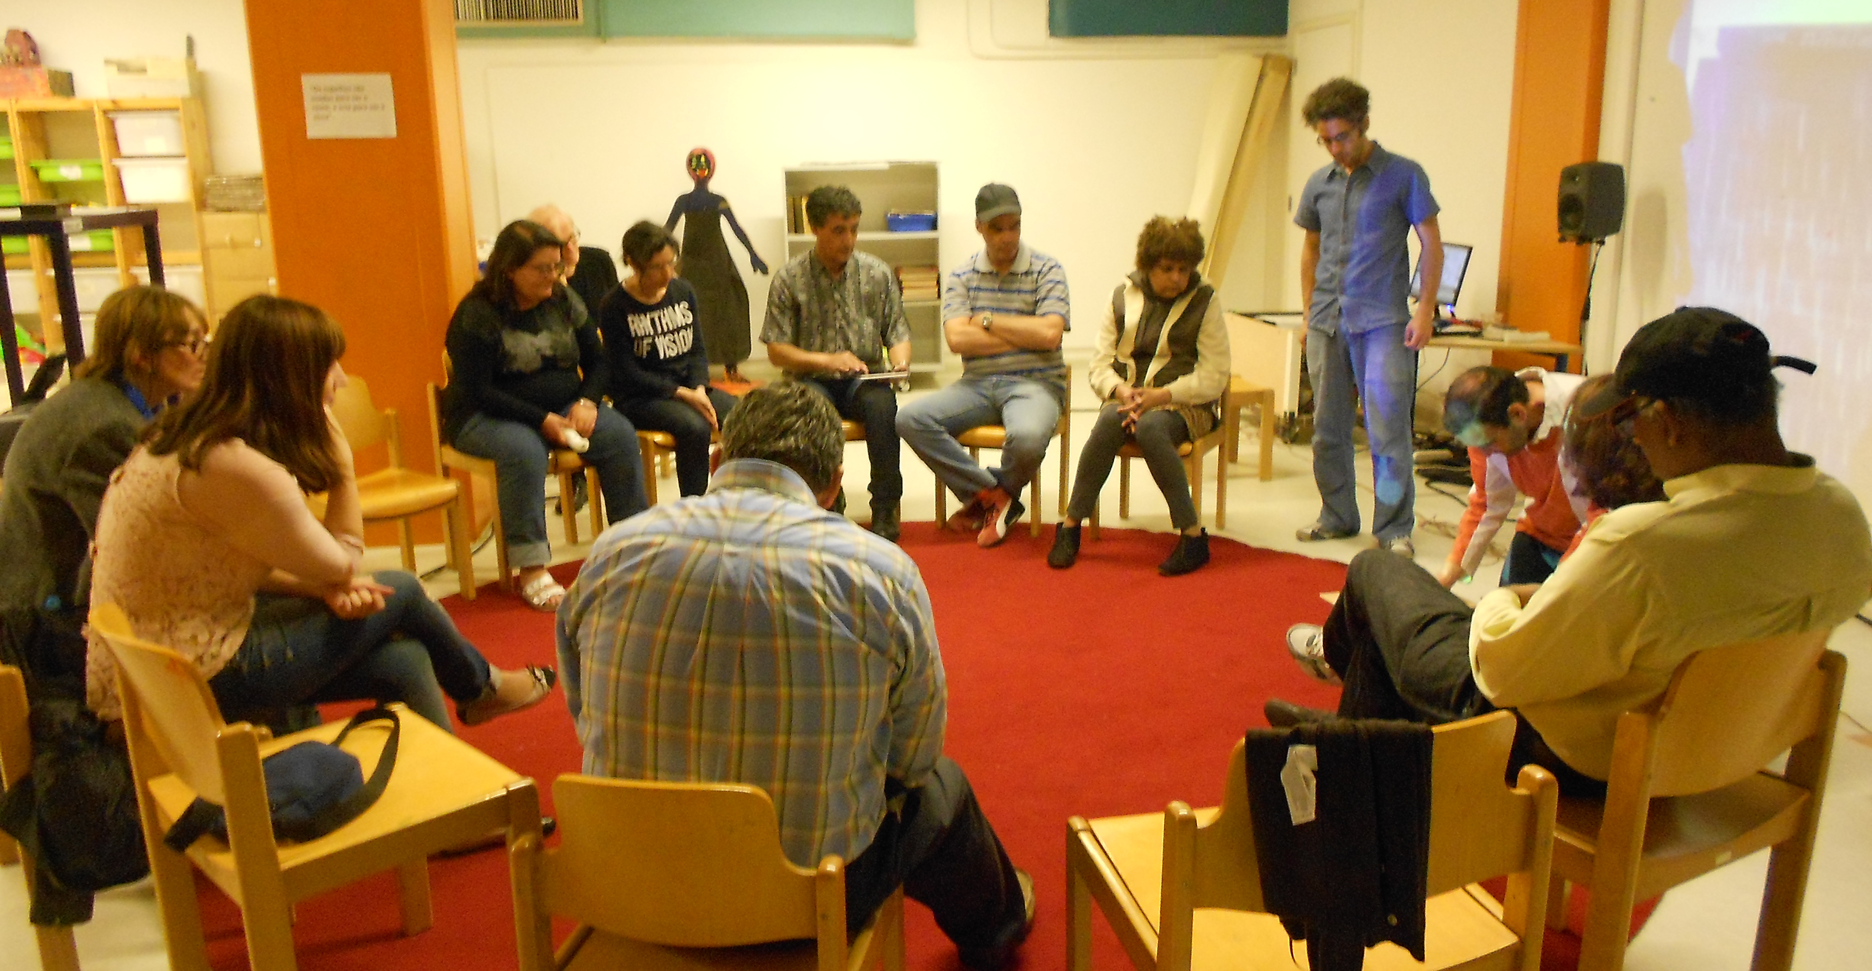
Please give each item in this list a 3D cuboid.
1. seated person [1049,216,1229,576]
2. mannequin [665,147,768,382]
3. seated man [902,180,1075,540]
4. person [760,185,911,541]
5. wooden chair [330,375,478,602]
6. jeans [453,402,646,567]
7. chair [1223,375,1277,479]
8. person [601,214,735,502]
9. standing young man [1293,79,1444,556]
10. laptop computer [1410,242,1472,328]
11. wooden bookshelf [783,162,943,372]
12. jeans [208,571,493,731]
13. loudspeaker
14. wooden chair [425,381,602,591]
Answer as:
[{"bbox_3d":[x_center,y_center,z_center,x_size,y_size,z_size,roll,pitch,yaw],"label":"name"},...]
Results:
[{"bbox_3d":[0.803,-0.396,5.433,0.580,1.280,0.820,5,13,26],"label":"seated person"},{"bbox_3d":[-1.609,-1.558,9.882,0.800,1.630,0.250,-2,12,-6],"label":"mannequin"},{"bbox_3d":[0.208,-0.476,5.423,0.580,1.340,0.700,3,14,16],"label":"seated man"},{"bbox_3d":[-0.430,-0.521,5.934,0.600,1.370,0.740,-2,12,-7],"label":"person"},{"bbox_3d":[-1.980,0.028,4.907,0.510,0.760,0.480,8,15,39],"label":"wooden chair"},{"bbox_3d":[-1.441,-0.028,5.234,0.670,0.560,0.600,10,16,44],"label":"jeans"},{"bbox_3d":[1.220,-0.398,6.220,0.430,0.697,0.421,-2,13,-6],"label":"chair"},{"bbox_3d":[-1.068,-0.424,5.767,0.480,1.270,0.720,-10,14,-36],"label":"person"},{"bbox_3d":[1.619,-0.618,5.299,0.540,1.740,0.340,7,14,36],"label":"standing young man"},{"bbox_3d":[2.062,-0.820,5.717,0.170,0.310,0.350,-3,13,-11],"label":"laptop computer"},{"bbox_3d":[-0.516,-1.510,9.790,1.060,1.400,0.400,-1,13,-1],"label":"wooden bookshelf"},{"bbox_3d":[-1.262,0.450,2.842,0.700,0.530,0.420,-8,14,-32],"label":"jeans"},{"bbox_3d":[2.320,-1.008,4.987,0.180,0.285,0.185,-4,13,-14],"label":"loudspeaker"},{"bbox_3d":[-1.477,-0.081,5.070,0.466,0.763,0.489,11,18,42],"label":"wooden chair"}]

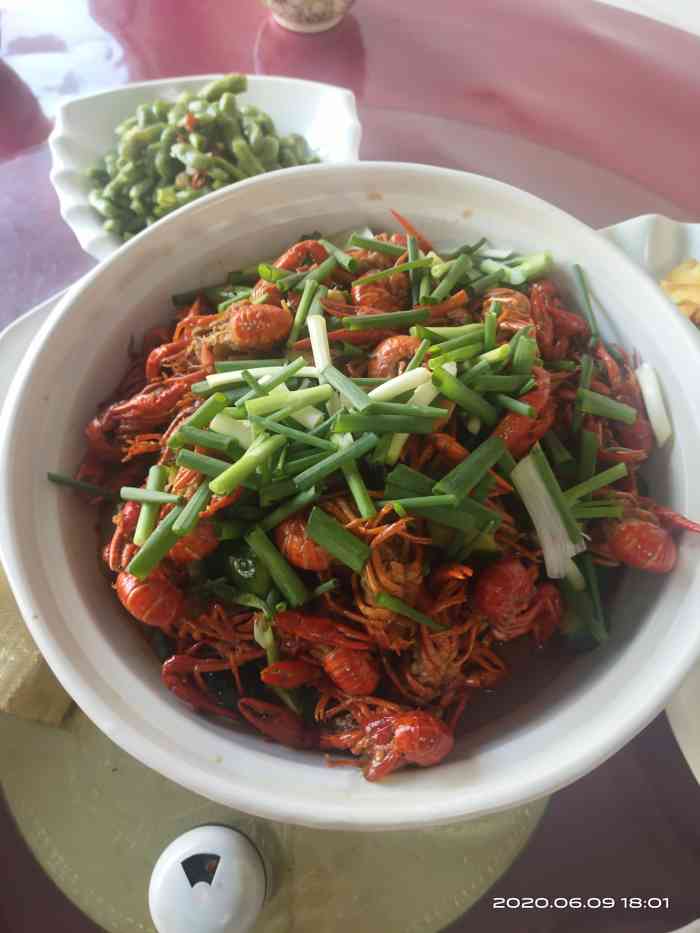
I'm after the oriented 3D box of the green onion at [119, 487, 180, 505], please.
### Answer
[{"bbox_3d":[-0.092,0.014,0.374,0.032,0.004,0.005,6,64,14],"label":"green onion"}]

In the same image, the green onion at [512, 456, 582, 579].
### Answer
[{"bbox_3d":[0.092,0.022,0.388,0.016,0.009,0.060,-10,62,-5],"label":"green onion"}]

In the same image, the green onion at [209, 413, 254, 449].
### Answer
[{"bbox_3d":[-0.054,-0.017,0.374,0.026,0.008,0.009,27,64,24],"label":"green onion"}]

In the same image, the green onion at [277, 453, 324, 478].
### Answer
[{"bbox_3d":[-0.021,-0.001,0.374,0.025,0.005,0.006,-23,66,-4],"label":"green onion"}]

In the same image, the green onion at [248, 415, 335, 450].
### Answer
[{"bbox_3d":[-0.025,-0.015,0.364,0.044,0.004,0.004,19,62,17],"label":"green onion"}]

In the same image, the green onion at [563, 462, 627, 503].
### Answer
[{"bbox_3d":[0.112,0.007,0.370,0.041,0.004,0.005,-24,62,-26],"label":"green onion"}]

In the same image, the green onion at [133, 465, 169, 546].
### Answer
[{"bbox_3d":[-0.093,0.019,0.377,0.007,0.006,0.038,10,75,4],"label":"green onion"}]

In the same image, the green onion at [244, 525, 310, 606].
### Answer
[{"bbox_3d":[-0.034,0.046,0.369,0.008,0.007,0.038,-33,76,-15],"label":"green onion"}]

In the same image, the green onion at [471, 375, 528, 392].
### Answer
[{"bbox_3d":[0.073,-0.040,0.396,0.030,0.007,0.007,-4,64,-9],"label":"green onion"}]

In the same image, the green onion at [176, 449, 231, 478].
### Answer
[{"bbox_3d":[-0.070,0.000,0.397,0.032,0.006,0.006,21,64,12],"label":"green onion"}]

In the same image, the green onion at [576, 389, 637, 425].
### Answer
[{"bbox_3d":[0.125,-0.028,0.393,0.032,0.007,0.008,14,60,-12],"label":"green onion"}]

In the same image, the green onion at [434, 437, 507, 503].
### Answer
[{"bbox_3d":[0.056,0.000,0.363,0.011,0.005,0.037,40,66,21],"label":"green onion"}]

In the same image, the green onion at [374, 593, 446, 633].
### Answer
[{"bbox_3d":[0.027,0.065,0.356,0.034,0.004,0.004,26,66,2],"label":"green onion"}]

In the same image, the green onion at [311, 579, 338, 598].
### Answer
[{"bbox_3d":[-0.012,0.059,0.391,0.015,0.004,0.004,-30,65,-15],"label":"green onion"}]

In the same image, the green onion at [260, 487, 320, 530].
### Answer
[{"bbox_3d":[-0.027,0.019,0.358,0.030,0.005,0.006,-34,65,-7],"label":"green onion"}]

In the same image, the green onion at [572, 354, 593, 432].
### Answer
[{"bbox_3d":[0.114,-0.036,0.398,0.005,0.004,0.049,13,60,8],"label":"green onion"}]

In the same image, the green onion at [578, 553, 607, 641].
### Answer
[{"bbox_3d":[0.107,0.057,0.355,0.006,0.004,0.040,-16,95,-8],"label":"green onion"}]

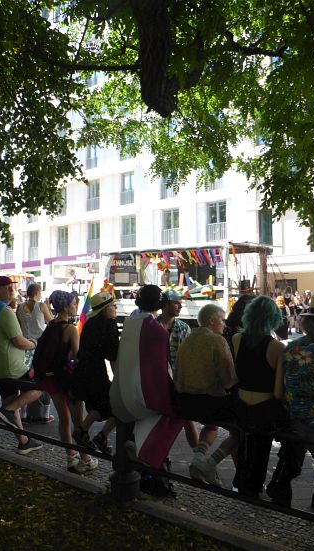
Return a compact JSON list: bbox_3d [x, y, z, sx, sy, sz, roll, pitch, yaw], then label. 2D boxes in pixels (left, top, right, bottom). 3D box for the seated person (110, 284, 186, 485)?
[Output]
[{"bbox_3d":[-0.056,0.832,3.780,0.520,1.500,0.600,-3,-4,35],"label":"seated person"}]

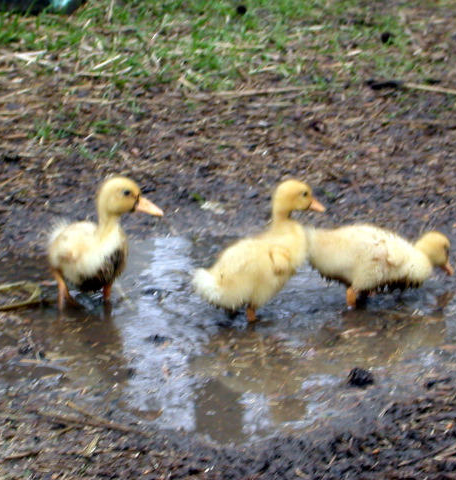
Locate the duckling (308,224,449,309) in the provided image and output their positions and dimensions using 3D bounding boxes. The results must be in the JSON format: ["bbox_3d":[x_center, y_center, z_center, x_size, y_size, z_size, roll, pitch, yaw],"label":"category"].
[{"bbox_3d":[0.211,0.031,2.897,0.205,0.122,0.090,-5,23,-12],"label":"duckling"}]

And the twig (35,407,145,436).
[{"bbox_3d":[-0.172,0.223,2.559,0.155,0.013,0.022,10,24,23],"label":"twig"}]

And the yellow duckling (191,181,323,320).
[{"bbox_3d":[0.044,0.014,2.842,0.185,0.195,0.085,-9,24,-20],"label":"yellow duckling"}]

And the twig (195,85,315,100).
[{"bbox_3d":[0.053,-0.278,3.804,0.235,0.010,0.014,-5,23,-12],"label":"twig"}]

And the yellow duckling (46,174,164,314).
[{"bbox_3d":[-0.174,0.006,2.865,0.160,0.192,0.092,15,26,32],"label":"yellow duckling"}]

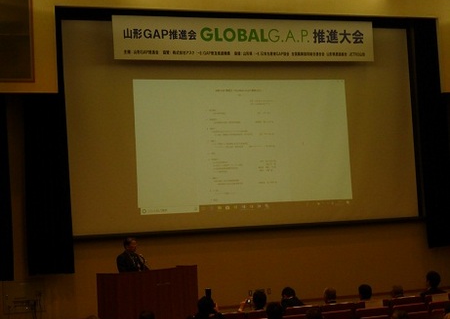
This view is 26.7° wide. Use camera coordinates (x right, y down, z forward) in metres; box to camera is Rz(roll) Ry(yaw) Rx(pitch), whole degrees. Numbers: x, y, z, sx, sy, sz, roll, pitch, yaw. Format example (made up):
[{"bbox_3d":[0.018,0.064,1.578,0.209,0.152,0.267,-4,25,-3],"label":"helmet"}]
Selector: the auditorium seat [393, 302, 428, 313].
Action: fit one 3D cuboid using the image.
[{"bbox_3d":[2.331,2.336,12.455,0.530,0.880,0.600,-2,-4,-20],"label":"auditorium seat"}]

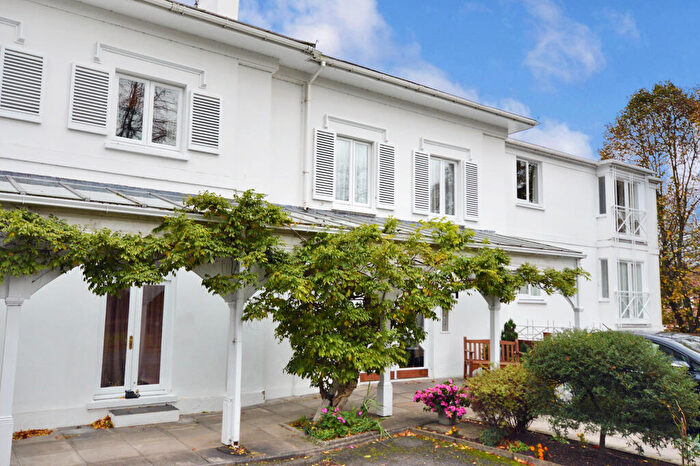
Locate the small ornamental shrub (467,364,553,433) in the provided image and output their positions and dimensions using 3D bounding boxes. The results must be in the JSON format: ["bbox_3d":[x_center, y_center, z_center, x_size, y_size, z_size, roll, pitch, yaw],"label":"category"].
[{"bbox_3d":[2.347,2.397,8.563,1.098,0.918,0.990,6,-9,-35],"label":"small ornamental shrub"}]

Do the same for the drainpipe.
[{"bbox_3d":[-0.733,-1.990,11.878,0.097,2.910,0.540,6,-9,-35],"label":"drainpipe"}]

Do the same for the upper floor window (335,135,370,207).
[{"bbox_3d":[0.032,-1.319,12.876,1.043,1.516,0.120,6,-8,-36],"label":"upper floor window"}]

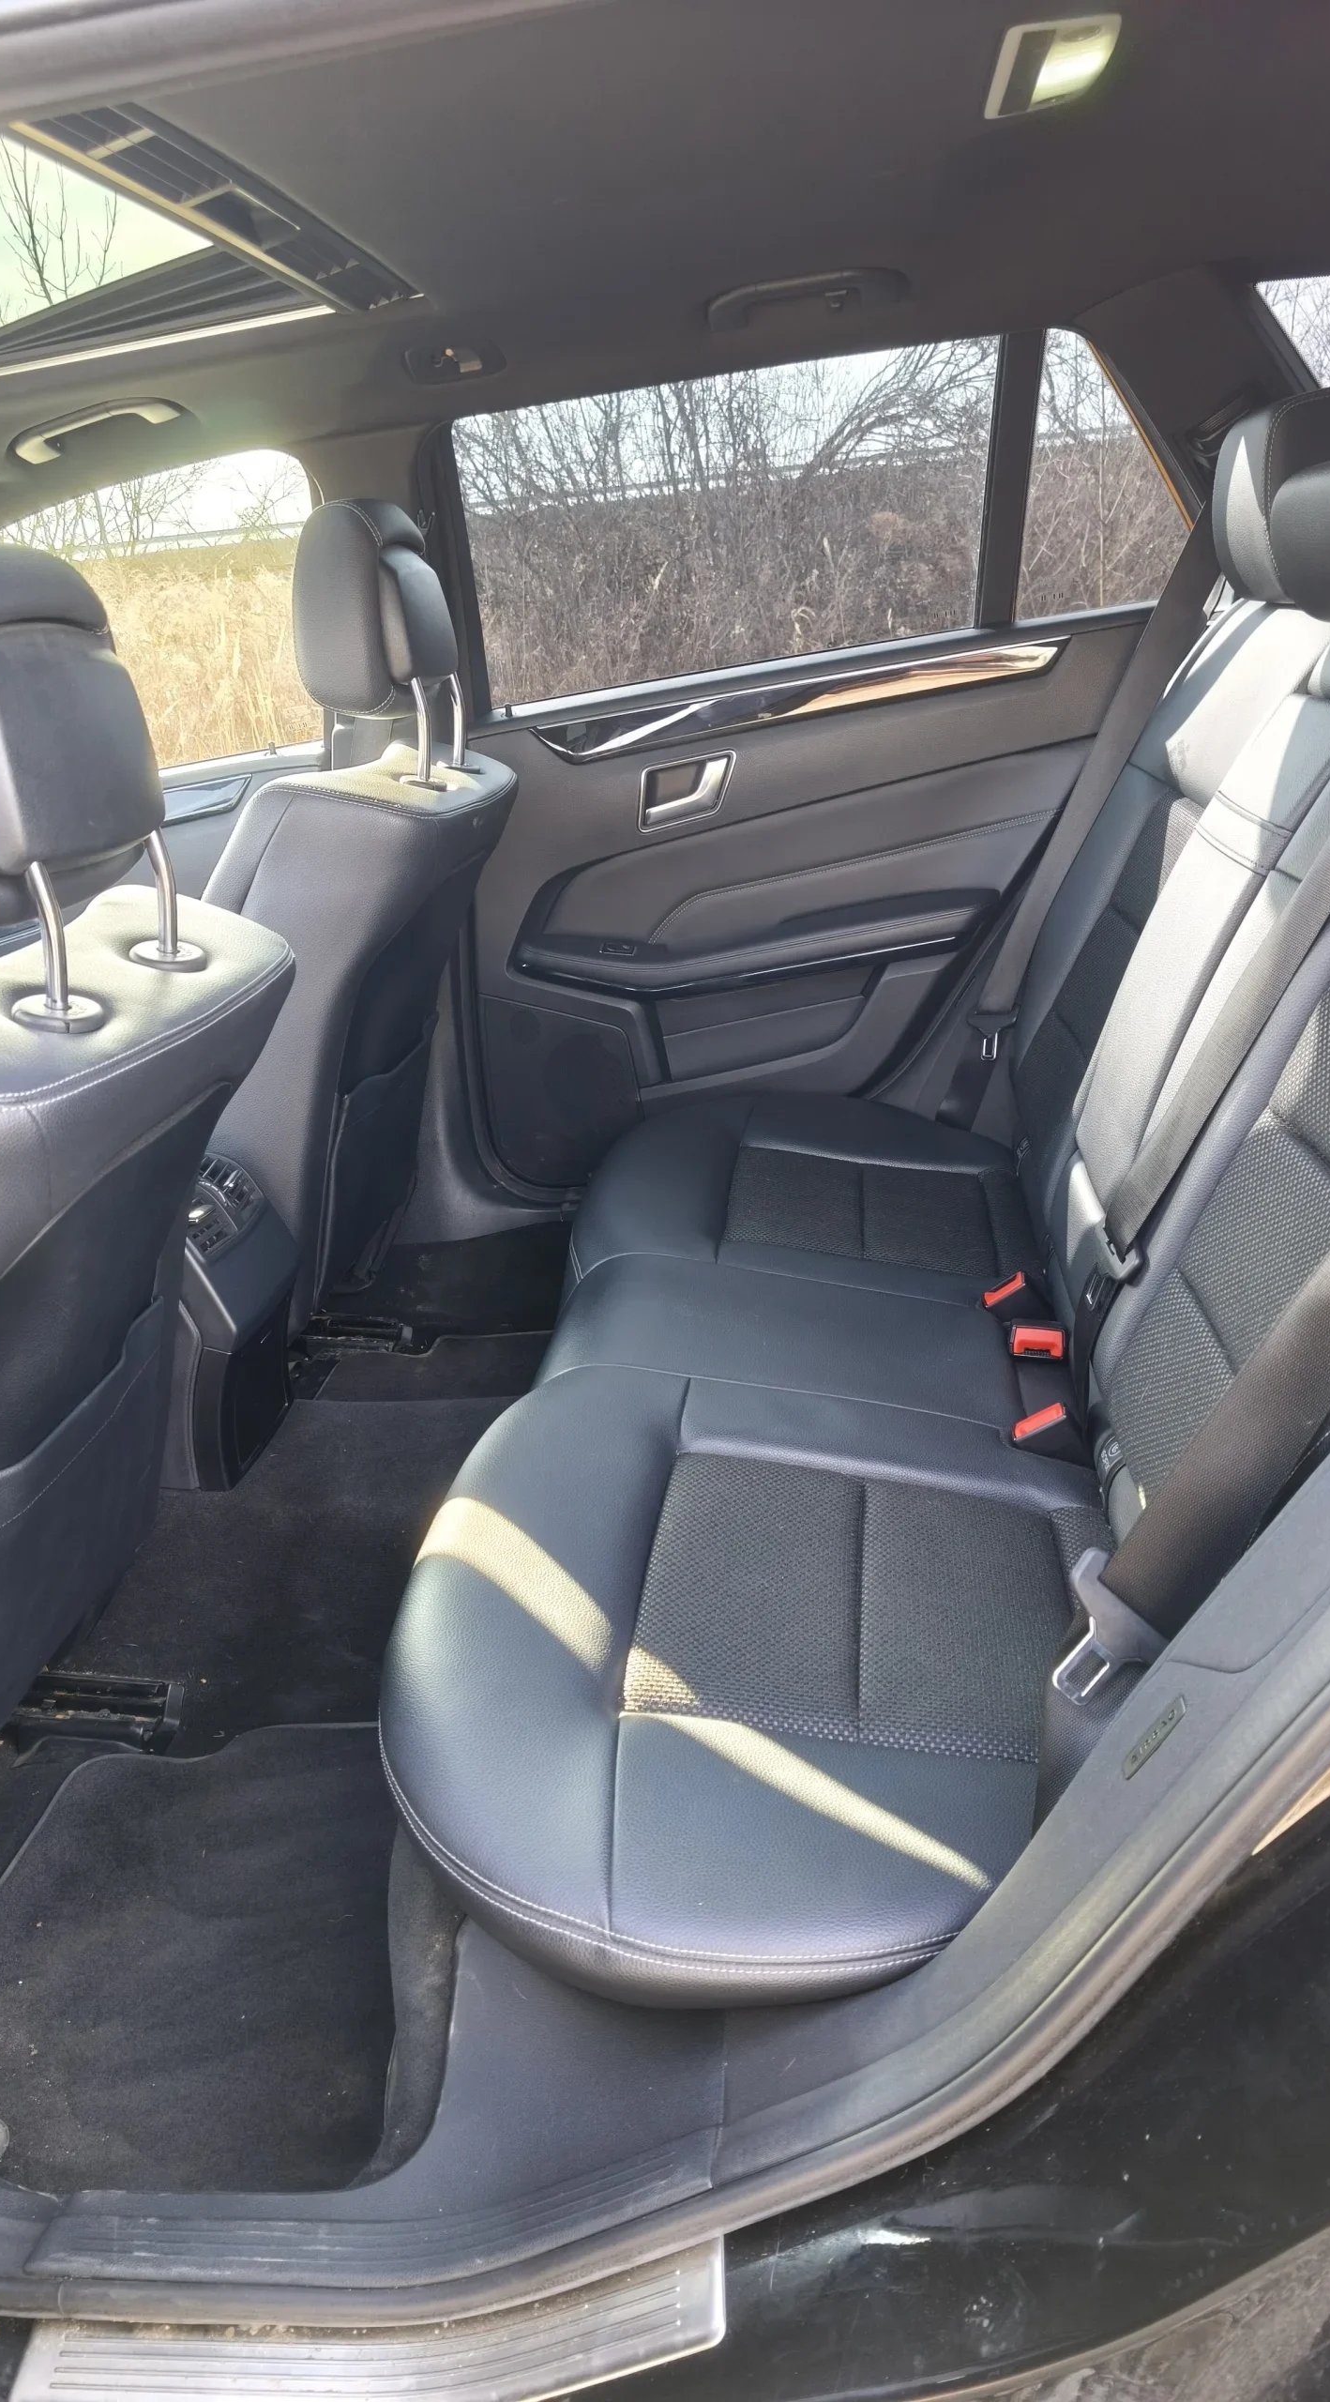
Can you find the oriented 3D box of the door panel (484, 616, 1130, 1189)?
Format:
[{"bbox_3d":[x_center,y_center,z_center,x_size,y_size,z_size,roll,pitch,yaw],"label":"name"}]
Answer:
[{"bbox_3d":[0.178,-0.341,2.018,0.920,0.700,0.130,-3,20,8],"label":"door panel"}]

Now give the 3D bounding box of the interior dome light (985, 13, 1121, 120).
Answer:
[{"bbox_3d":[0.262,-0.761,1.067,0.080,0.025,0.160,-3,20,8],"label":"interior dome light"}]

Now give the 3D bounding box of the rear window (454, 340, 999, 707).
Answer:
[{"bbox_3d":[0.078,-0.769,1.857,0.610,0.360,0.025,-3,37,8],"label":"rear window"}]

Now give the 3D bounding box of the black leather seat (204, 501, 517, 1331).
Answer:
[{"bbox_3d":[-0.592,-0.243,1.770,0.850,0.920,0.530,-3,20,8],"label":"black leather seat"}]

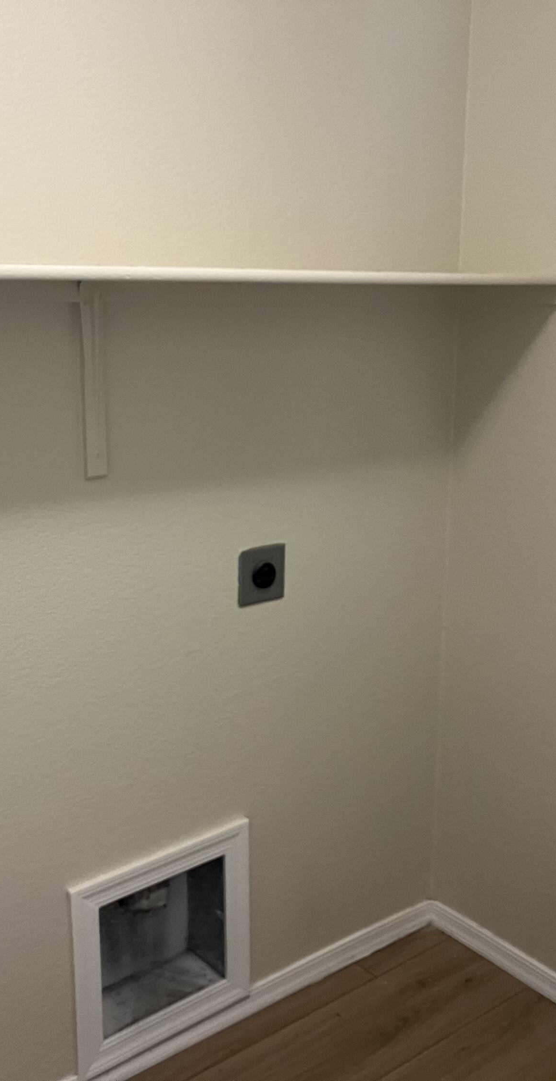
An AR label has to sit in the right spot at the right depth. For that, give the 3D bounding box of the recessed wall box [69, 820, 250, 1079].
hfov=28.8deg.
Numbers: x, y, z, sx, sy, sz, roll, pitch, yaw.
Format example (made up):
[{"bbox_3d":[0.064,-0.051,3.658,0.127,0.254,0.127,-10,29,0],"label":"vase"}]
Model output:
[{"bbox_3d":[-0.271,0.811,2.247,0.417,0.422,0.150,-10,17,-38],"label":"recessed wall box"}]

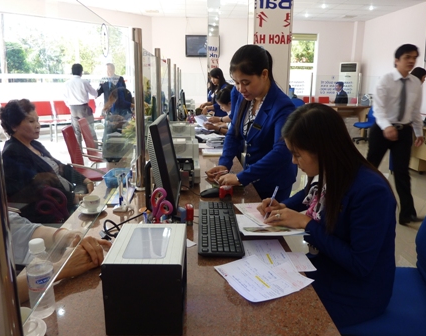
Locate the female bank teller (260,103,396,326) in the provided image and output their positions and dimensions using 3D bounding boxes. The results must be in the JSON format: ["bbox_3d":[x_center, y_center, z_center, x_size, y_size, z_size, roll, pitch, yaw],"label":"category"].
[{"bbox_3d":[0.397,0.377,1.215,0.580,1.210,0.460,2,14,7],"label":"female bank teller"}]

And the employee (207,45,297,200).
[{"bbox_3d":[0.239,0.149,1.654,0.490,1.460,0.470,-11,18,-38],"label":"employee"}]

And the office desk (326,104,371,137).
[{"bbox_3d":[3.639,-1.263,8.901,1.200,0.750,0.600,1,14,3],"label":"office desk"}]

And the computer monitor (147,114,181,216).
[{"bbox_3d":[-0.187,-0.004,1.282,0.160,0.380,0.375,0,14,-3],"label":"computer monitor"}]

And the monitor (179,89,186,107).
[{"bbox_3d":[-0.428,-0.966,4.810,0.150,0.360,0.380,0,14,-3],"label":"monitor"}]

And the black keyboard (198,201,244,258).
[{"bbox_3d":[0.020,0.208,1.197,0.145,0.030,0.458,0,14,-2],"label":"black keyboard"}]

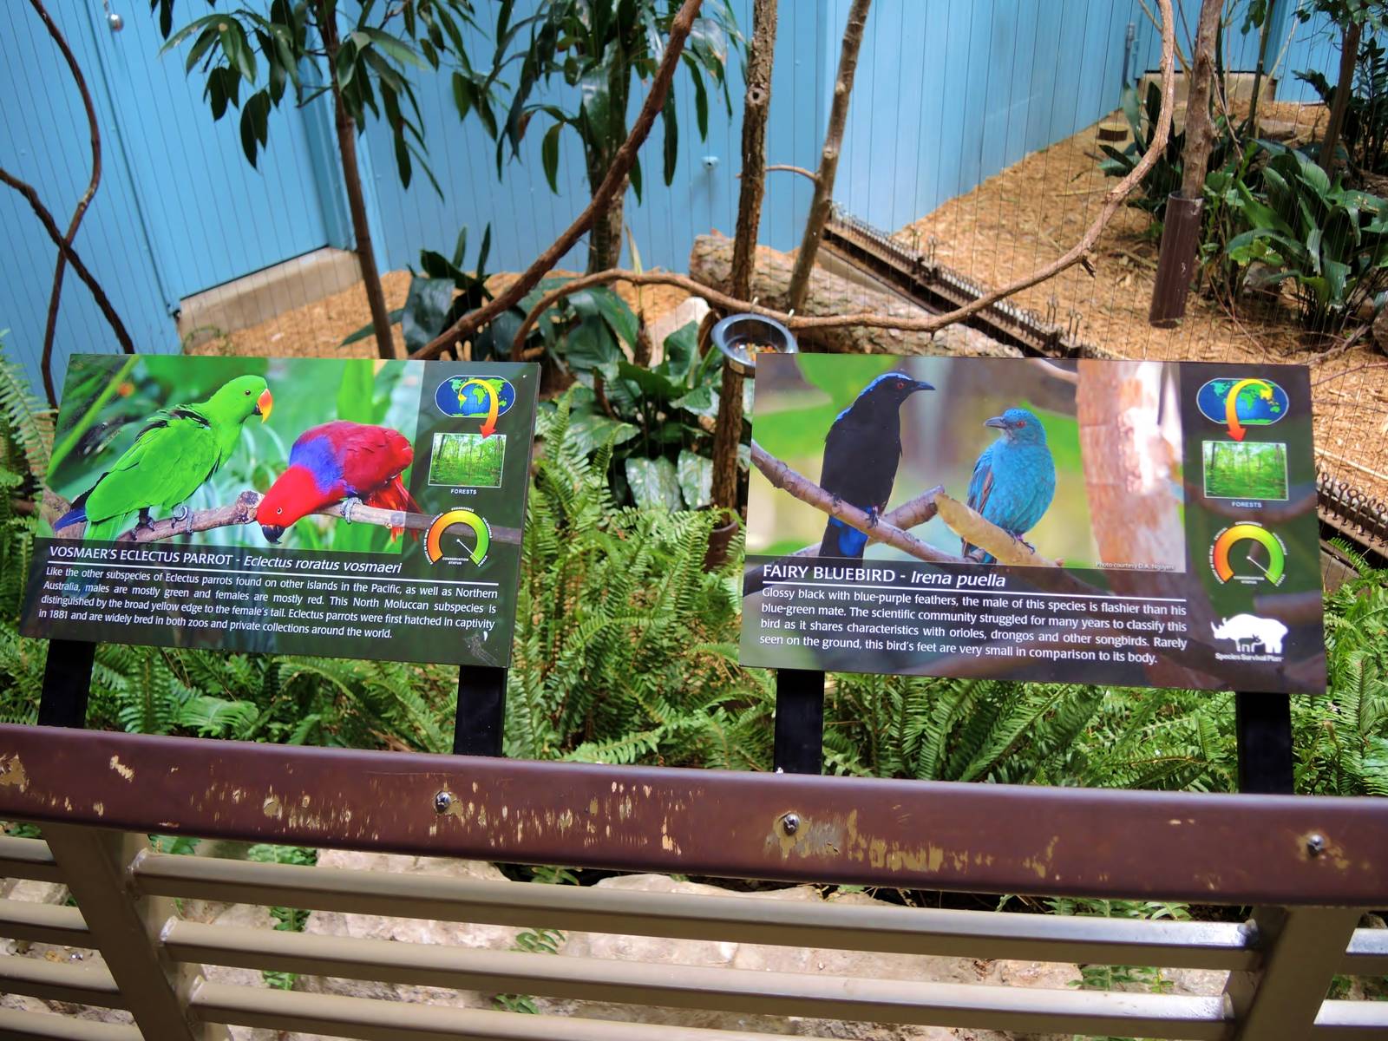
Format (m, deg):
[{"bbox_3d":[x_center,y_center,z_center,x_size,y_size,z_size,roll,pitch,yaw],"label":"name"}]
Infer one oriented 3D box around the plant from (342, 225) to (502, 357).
[{"bbox_3d":[-0.920,-0.740,3.860,0.540,0.500,0.470,-2,28,0],"label":"plant"}]

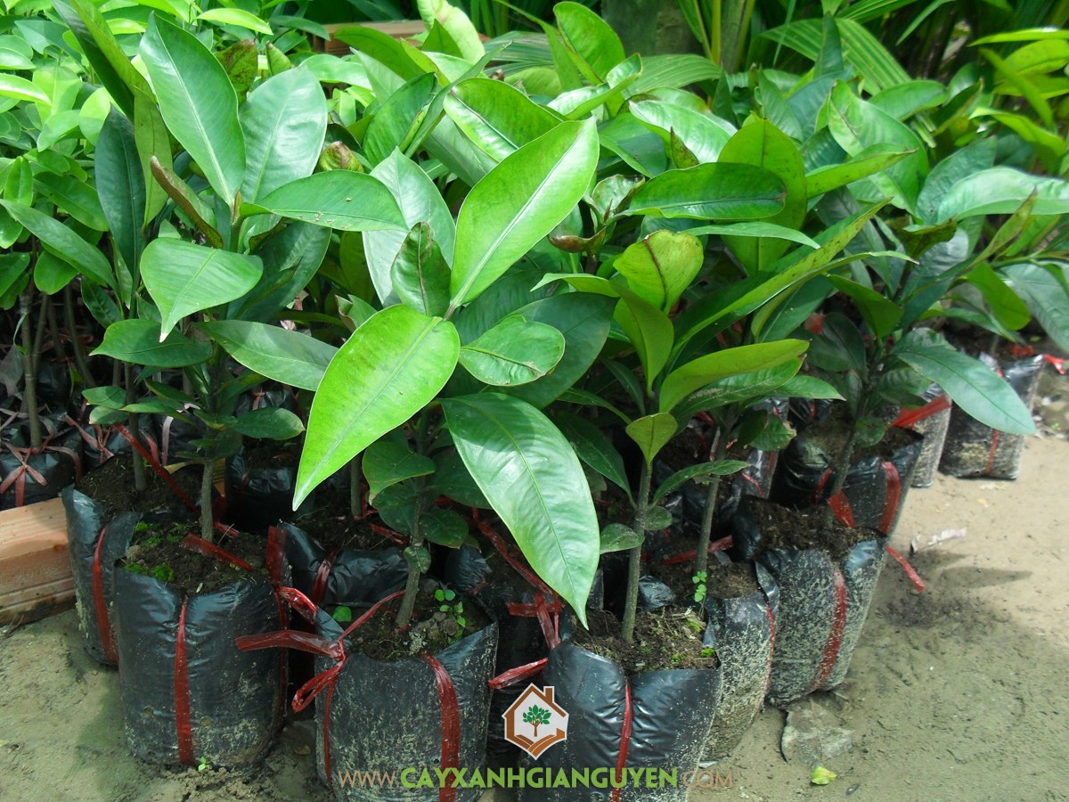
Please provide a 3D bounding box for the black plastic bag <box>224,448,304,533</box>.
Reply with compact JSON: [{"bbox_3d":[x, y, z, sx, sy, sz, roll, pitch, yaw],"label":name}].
[{"bbox_3d":[-0.257,0.126,1.169,0.140,0.160,0.140,2,21,0],"label":"black plastic bag"}]

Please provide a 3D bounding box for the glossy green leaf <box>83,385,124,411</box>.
[{"bbox_3d":[-0.442,-0.003,1.110,0.046,0.009,0.028,-5,58,-7],"label":"glossy green leaf"}]

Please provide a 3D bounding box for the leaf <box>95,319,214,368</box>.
[{"bbox_3d":[-0.302,-0.040,0.854,0.091,0.022,0.055,-3,45,-11],"label":"leaf"}]

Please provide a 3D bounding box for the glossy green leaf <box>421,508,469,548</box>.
[{"bbox_3d":[-0.070,0.099,0.845,0.040,0.009,0.031,5,58,-2],"label":"glossy green leaf"}]

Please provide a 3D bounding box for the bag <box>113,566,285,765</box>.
[{"bbox_3d":[-0.290,0.213,0.960,0.146,0.166,0.146,2,21,0],"label":"bag"}]

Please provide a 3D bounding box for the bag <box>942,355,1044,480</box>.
[{"bbox_3d":[0.675,0.021,1.626,0.134,0.168,0.134,12,18,22],"label":"bag"}]

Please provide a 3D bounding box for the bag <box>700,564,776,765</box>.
[{"bbox_3d":[0.136,0.228,0.951,0.140,0.168,0.140,9,17,10],"label":"bag"}]

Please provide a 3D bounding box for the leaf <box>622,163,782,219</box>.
[{"bbox_3d":[0.159,-0.192,0.990,0.148,0.056,0.020,-1,-24,6],"label":"leaf"}]

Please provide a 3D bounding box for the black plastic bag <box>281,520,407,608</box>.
[{"bbox_3d":[-0.169,0.201,1.039,0.140,0.168,0.140,-3,17,-10],"label":"black plastic bag"}]

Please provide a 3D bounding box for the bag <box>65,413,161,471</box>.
[{"bbox_3d":[-0.465,0.104,1.220,0.115,0.150,0.115,2,21,0],"label":"bag"}]

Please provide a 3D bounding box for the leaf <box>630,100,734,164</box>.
[{"bbox_3d":[0.165,-0.283,1.140,0.147,0.065,0.025,19,-21,-16],"label":"leaf"}]

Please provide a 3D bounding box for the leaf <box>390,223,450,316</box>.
[{"bbox_3d":[-0.084,-0.098,0.800,0.040,0.072,0.015,-10,0,-11],"label":"leaf"}]

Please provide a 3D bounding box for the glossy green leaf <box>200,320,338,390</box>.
[{"bbox_3d":[-0.198,-0.037,0.846,0.151,0.022,0.060,19,48,12],"label":"glossy green leaf"}]

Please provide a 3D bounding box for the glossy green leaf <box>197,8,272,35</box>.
[{"bbox_3d":[-0.413,-0.518,1.485,0.122,0.020,0.045,15,54,14],"label":"glossy green leaf"}]

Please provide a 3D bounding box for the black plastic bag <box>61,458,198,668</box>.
[{"bbox_3d":[-0.411,0.172,1.133,0.140,0.168,0.140,-7,18,-21],"label":"black plastic bag"}]

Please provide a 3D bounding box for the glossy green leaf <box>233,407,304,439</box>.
[{"bbox_3d":[-0.236,0.019,0.955,0.064,0.010,0.032,9,58,6],"label":"glossy green leaf"}]

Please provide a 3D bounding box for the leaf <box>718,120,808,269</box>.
[{"bbox_3d":[0.236,-0.212,1.120,0.088,0.165,0.020,-1,3,0],"label":"leaf"}]

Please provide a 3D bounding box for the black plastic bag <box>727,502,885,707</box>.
[{"bbox_3d":[0.253,0.194,1.031,0.145,0.148,0.145,2,21,0],"label":"black plastic bag"}]

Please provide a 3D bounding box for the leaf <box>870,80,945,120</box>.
[{"bbox_3d":[0.450,-0.367,1.335,0.114,0.055,0.020,-9,-29,15],"label":"leaf"}]

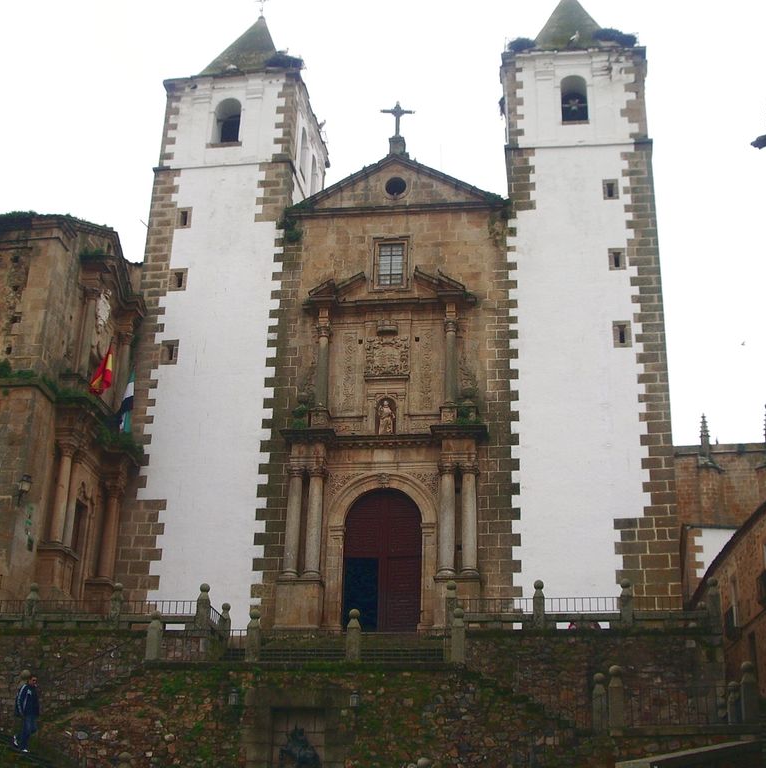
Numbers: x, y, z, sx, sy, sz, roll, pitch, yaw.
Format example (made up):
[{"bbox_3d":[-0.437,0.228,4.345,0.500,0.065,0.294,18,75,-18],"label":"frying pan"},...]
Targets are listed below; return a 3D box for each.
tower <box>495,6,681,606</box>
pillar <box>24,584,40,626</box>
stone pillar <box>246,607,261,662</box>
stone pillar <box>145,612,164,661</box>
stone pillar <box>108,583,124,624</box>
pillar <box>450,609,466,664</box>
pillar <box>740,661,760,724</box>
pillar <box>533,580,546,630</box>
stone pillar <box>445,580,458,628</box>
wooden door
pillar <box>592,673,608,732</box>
[{"bbox_3d":[8.529,-4.266,52.108,6.050,31.600,6.700,-2,-22,8],"label":"tower"},{"bbox_3d":[-10.042,6.357,34.655,0.300,1.330,0.300,-2,-22,8],"label":"pillar"},{"bbox_3d":[-3.220,6.266,30.245,0.310,1.324,0.310,-2,-24,8],"label":"stone pillar"},{"bbox_3d":[-5.822,6.433,30.839,0.300,1.300,0.300,-2,-22,8],"label":"stone pillar"},{"bbox_3d":[-7.431,6.173,33.829,0.300,1.242,0.300,-2,-24,8],"label":"stone pillar"},{"bbox_3d":[1.855,6.136,29.612,0.300,1.340,0.300,-2,-22,8],"label":"pillar"},{"bbox_3d":[7.837,6.620,26.033,0.320,1.319,0.320,-2,-24,8],"label":"pillar"},{"bbox_3d":[4.182,5.913,32.416,0.300,1.340,0.300,-2,-22,8],"label":"pillar"},{"bbox_3d":[1.844,5.914,32.592,0.300,1.292,0.300,-2,-24,8],"label":"stone pillar"},{"bbox_3d":[0.057,6.640,45.654,2.850,5.550,0.200,-2,-22,8],"label":"wooden door"},{"bbox_3d":[5.054,7.408,28.182,0.300,1.340,0.300,-2,-22,8],"label":"pillar"}]

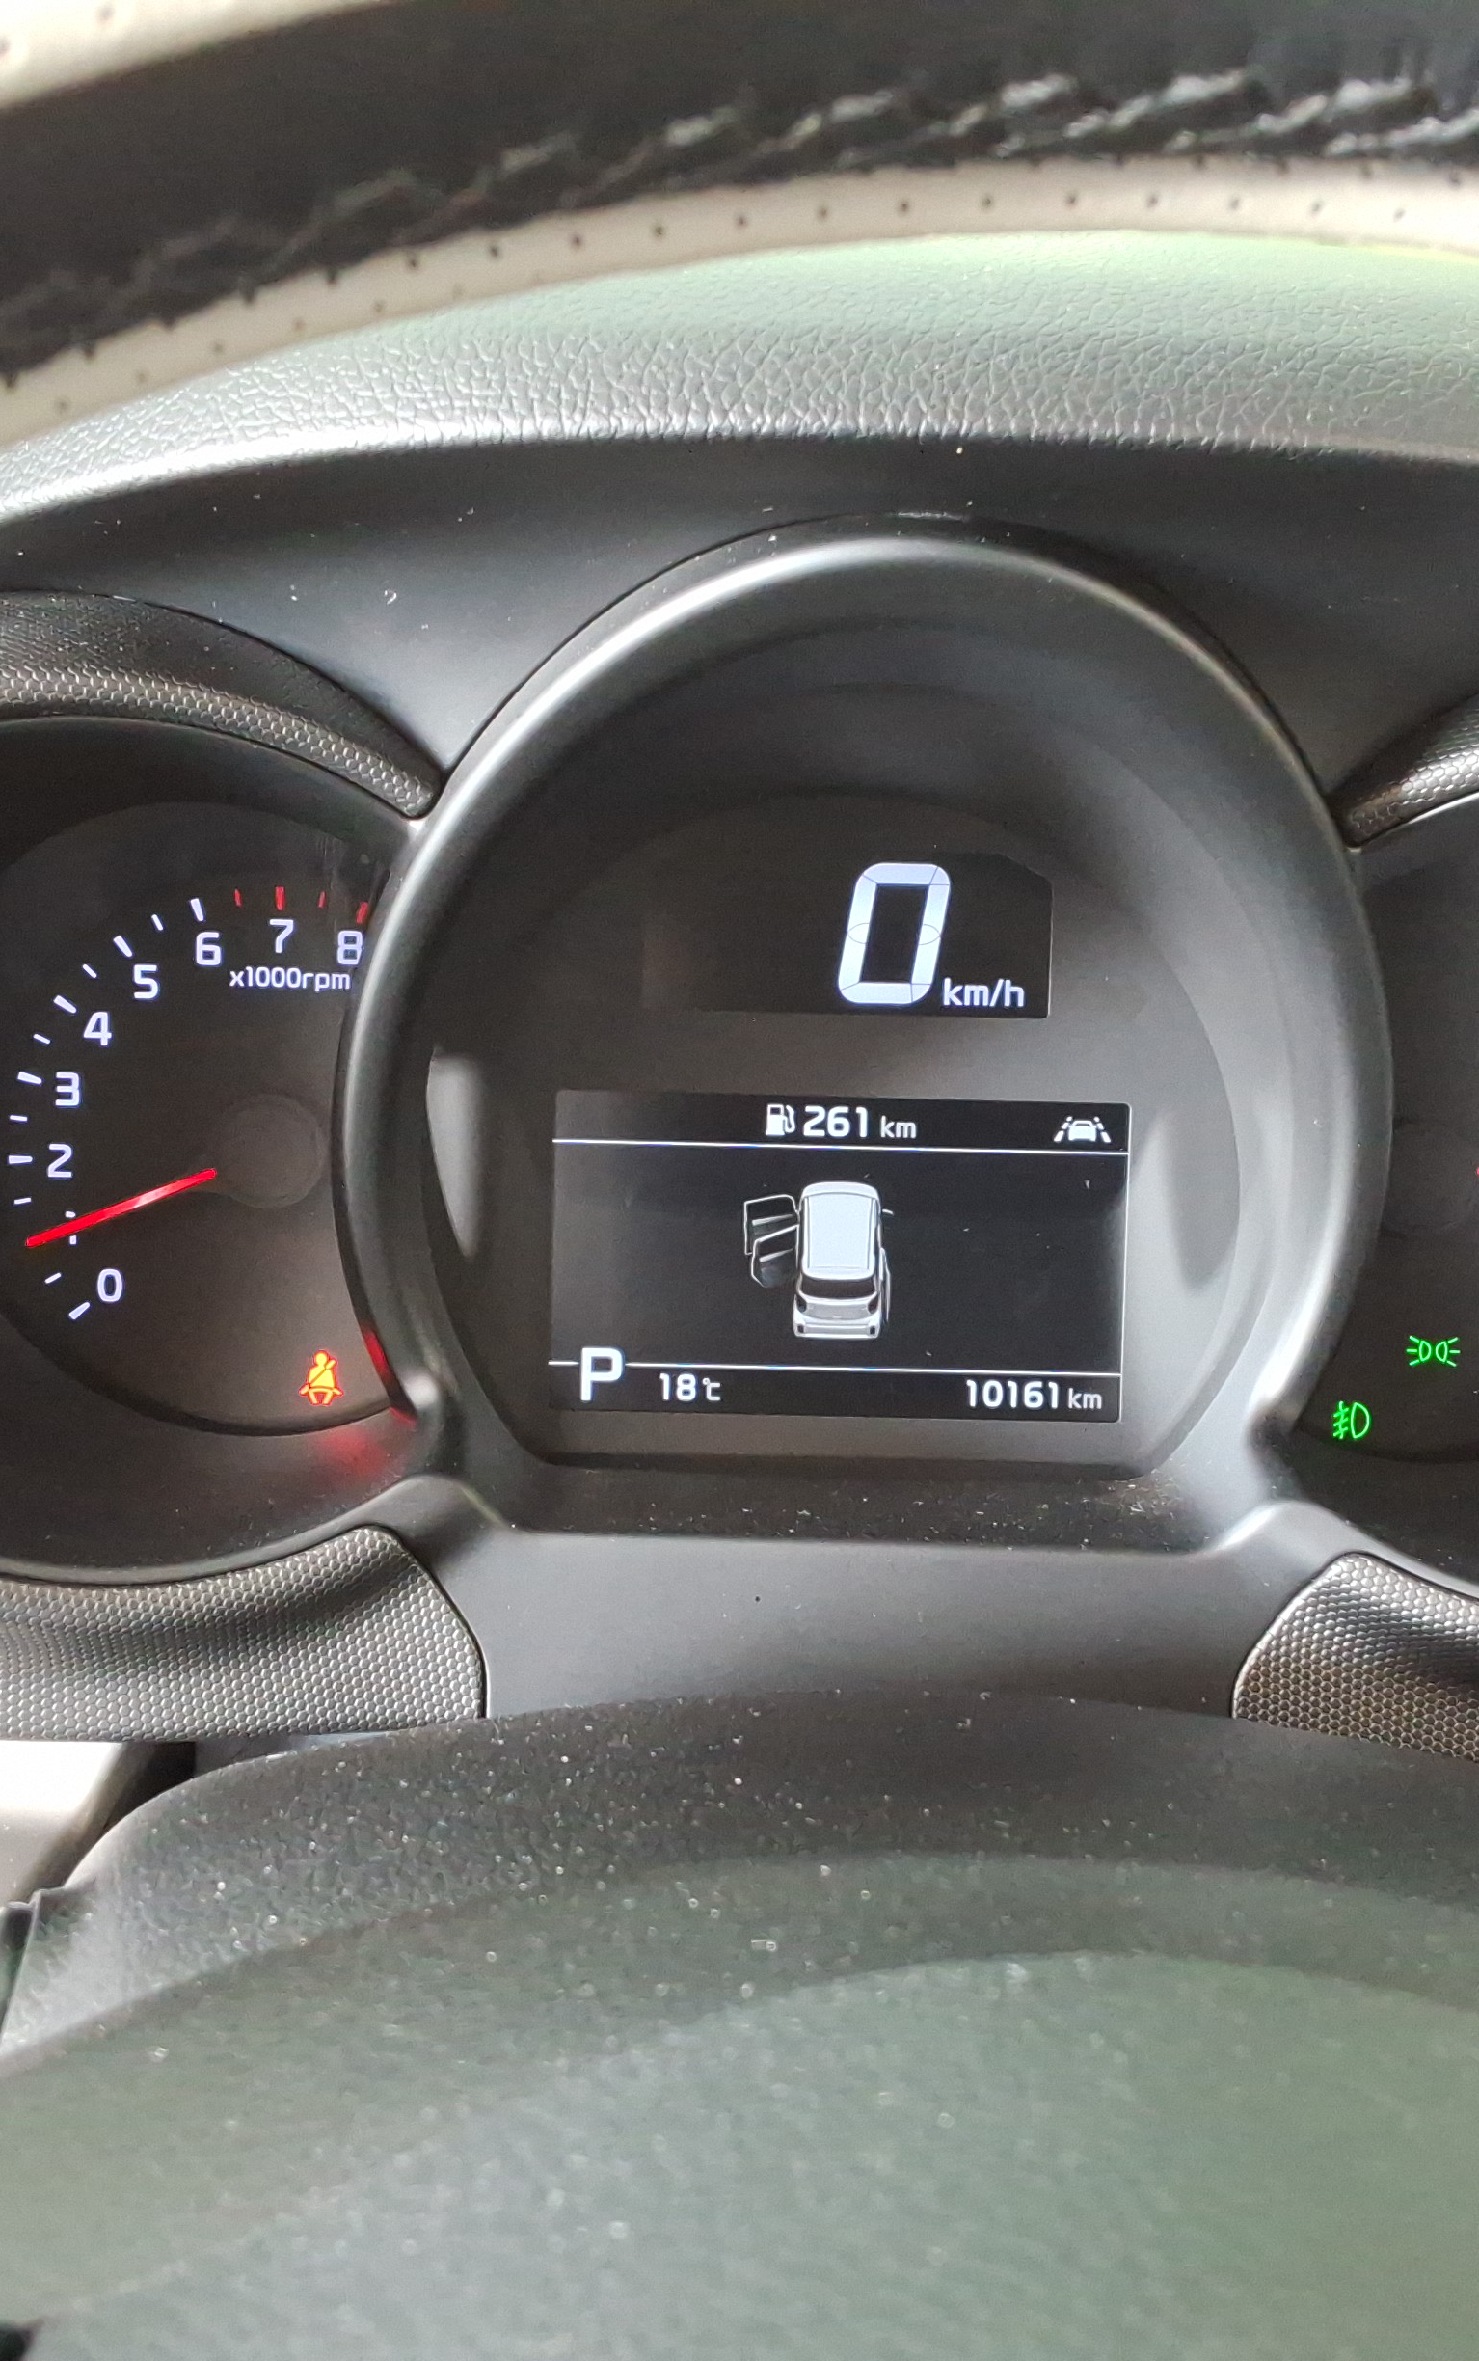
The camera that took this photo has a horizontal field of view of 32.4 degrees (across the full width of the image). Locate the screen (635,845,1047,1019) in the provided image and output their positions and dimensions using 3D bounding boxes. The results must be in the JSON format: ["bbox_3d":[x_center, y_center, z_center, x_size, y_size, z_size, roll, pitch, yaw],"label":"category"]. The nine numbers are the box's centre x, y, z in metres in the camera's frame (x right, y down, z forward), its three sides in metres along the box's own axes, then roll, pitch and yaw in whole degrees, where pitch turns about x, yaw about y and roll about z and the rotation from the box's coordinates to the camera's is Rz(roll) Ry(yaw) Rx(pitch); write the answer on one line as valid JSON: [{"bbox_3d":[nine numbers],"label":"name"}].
[{"bbox_3d":[0.017,-0.039,0.404,0.064,0.027,0.010,1,2,0],"label":"screen"}]

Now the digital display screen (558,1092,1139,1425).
[{"bbox_3d":[0.016,0.012,0.405,0.091,0.051,0.010,1,2,0],"label":"digital display screen"}]

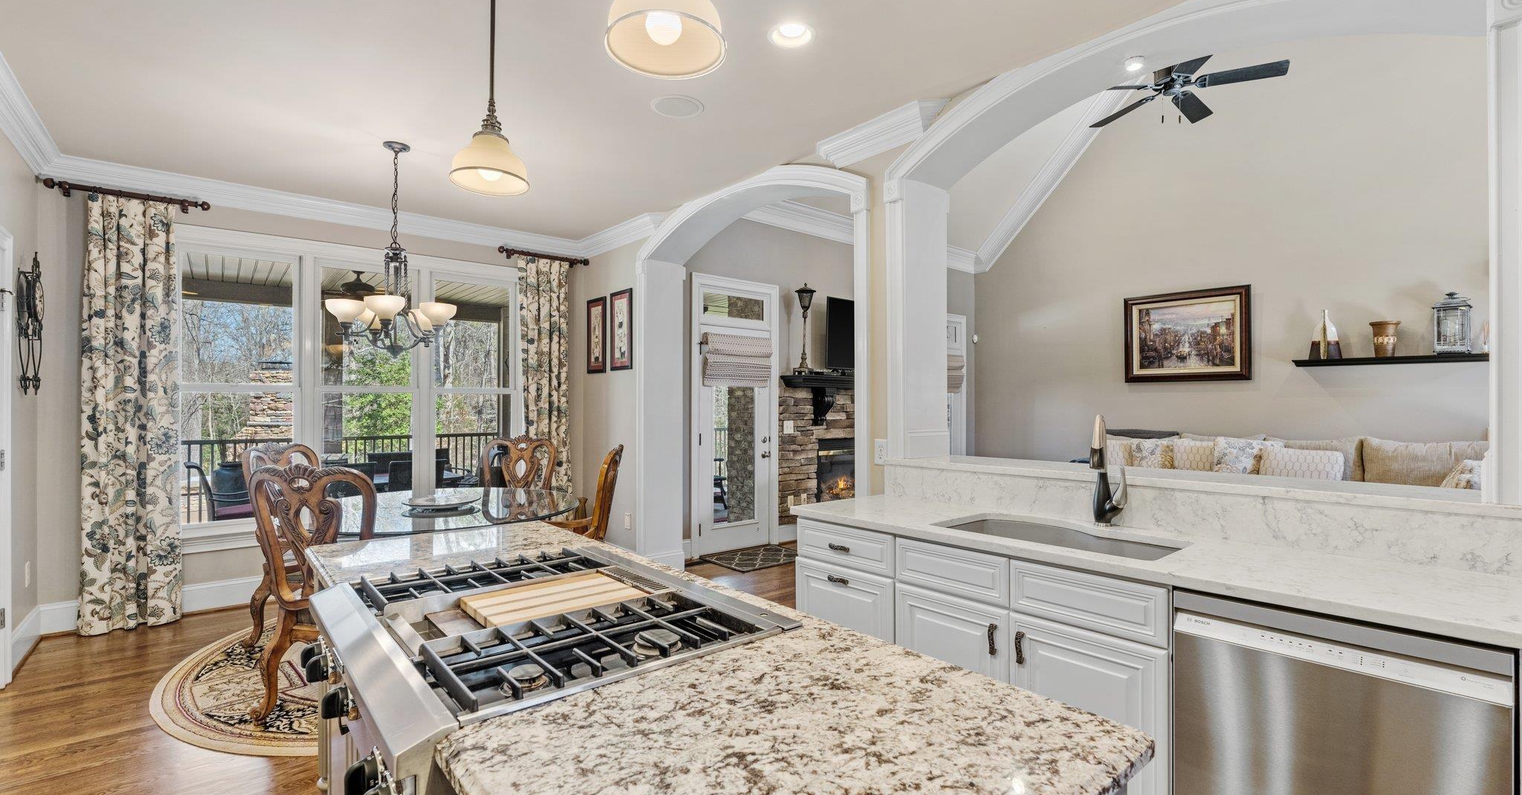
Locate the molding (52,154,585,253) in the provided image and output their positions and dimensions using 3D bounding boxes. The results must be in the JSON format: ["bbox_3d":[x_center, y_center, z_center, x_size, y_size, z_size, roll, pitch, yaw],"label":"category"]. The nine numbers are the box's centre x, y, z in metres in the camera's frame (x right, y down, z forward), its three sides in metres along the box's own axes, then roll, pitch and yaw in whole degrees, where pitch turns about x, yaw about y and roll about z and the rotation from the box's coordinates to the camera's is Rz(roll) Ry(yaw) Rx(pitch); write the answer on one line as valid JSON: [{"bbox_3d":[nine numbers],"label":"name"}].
[{"bbox_3d":[-2.798,-1.296,4.868,3.325,0.130,0.105,0,-1,-40],"label":"molding"}]

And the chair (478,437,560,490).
[{"bbox_3d":[-1.790,0.840,4.723,0.540,1.100,0.610,0,-1,6],"label":"chair"}]

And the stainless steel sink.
[{"bbox_3d":[1.001,0.597,2.315,0.425,0.225,0.770,0,-1,-40],"label":"stainless steel sink"}]

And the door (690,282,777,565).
[{"bbox_3d":[-0.237,0.157,6.253,1.022,2.492,0.100,0,-1,-40],"label":"door"}]

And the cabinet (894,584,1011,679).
[{"bbox_3d":[0.858,0.981,2.493,0.580,0.598,0.448,0,-1,-40],"label":"cabinet"}]

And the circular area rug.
[{"bbox_3d":[-1.758,1.377,3.873,2.600,0.012,2.600,0,0,0],"label":"circular area rug"}]

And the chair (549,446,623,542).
[{"bbox_3d":[-1.131,0.826,3.912,0.640,1.090,0.610,0,-1,-13],"label":"chair"}]

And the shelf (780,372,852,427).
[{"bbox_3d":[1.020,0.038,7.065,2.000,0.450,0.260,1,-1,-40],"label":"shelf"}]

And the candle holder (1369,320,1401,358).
[{"bbox_3d":[5.274,-0.497,5.705,0.190,0.320,0.190,0,-1,-40],"label":"candle holder"}]

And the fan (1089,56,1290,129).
[{"bbox_3d":[2.950,-2.221,4.845,1.300,0.450,1.300,1,-1,-40],"label":"fan"}]

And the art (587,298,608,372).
[{"bbox_3d":[-1.417,-0.526,5.788,0.030,0.640,0.365,0,-1,-40],"label":"art"}]

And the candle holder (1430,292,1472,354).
[{"bbox_3d":[5.442,-0.589,5.329,0.210,0.490,0.210,1,-1,-40],"label":"candle holder"}]

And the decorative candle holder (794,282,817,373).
[{"bbox_3d":[0.432,-0.695,6.646,0.200,0.865,0.200,0,-1,0],"label":"decorative candle holder"}]

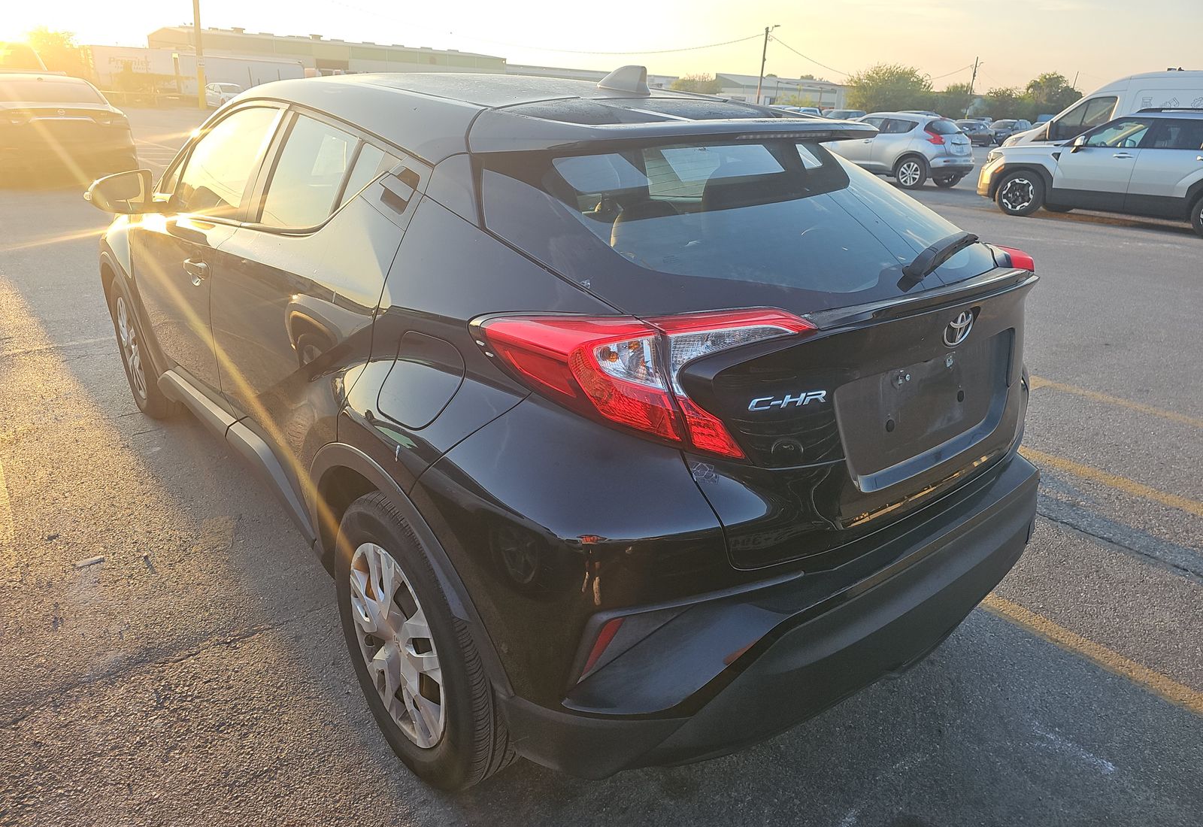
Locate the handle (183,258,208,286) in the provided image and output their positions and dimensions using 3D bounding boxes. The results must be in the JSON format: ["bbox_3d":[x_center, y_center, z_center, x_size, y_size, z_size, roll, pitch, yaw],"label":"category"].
[{"bbox_3d":[-1.284,-0.447,2.527,0.055,0.065,0.185,-15,28,-37],"label":"handle"}]

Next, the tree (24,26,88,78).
[{"bbox_3d":[-39.591,-25.749,58.872,4.705,4.822,4.235,-10,25,-30],"label":"tree"}]

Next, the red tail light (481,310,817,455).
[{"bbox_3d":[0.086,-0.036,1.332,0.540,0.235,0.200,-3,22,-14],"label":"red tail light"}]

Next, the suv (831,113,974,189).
[{"bbox_3d":[6.550,-6.210,18.700,1.765,1.565,4.125,-15,27,-37],"label":"suv"}]

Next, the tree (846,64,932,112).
[{"bbox_3d":[27.928,-31.118,79.111,8.346,6.144,7.511,9,22,16],"label":"tree"}]

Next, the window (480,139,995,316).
[{"bbox_3d":[0.415,-0.422,1.747,1.300,0.130,0.630,-15,54,-37],"label":"window"}]

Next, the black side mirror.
[{"bbox_3d":[-1.695,-0.783,2.824,0.230,0.155,0.140,-15,28,-37],"label":"black side mirror"}]

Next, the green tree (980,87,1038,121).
[{"bbox_3d":[28.965,-21.522,57.636,3.900,3.750,3.900,11,23,23],"label":"green tree"}]

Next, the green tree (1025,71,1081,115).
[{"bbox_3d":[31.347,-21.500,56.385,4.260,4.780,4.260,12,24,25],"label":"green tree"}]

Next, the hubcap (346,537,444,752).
[{"bbox_3d":[-0.450,0.508,1.773,0.070,0.460,0.460,-15,28,-37],"label":"hubcap"}]

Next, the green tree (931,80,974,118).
[{"bbox_3d":[37.114,-32.816,85.937,4.797,5.182,4.317,11,23,20],"label":"green tree"}]

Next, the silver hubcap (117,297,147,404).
[{"bbox_3d":[-2.137,-0.297,3.634,0.070,0.455,0.455,-15,27,-37],"label":"silver hubcap"}]

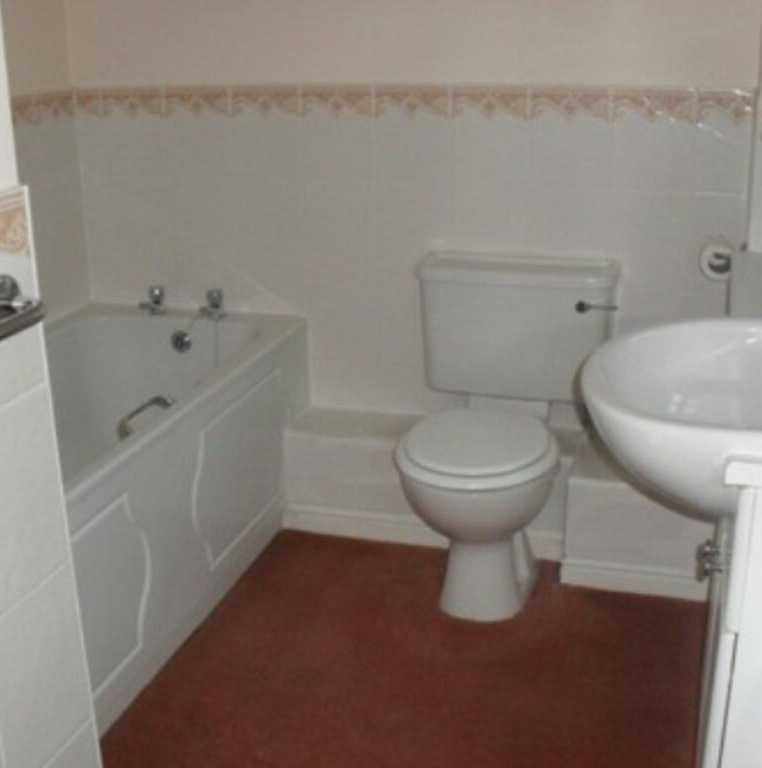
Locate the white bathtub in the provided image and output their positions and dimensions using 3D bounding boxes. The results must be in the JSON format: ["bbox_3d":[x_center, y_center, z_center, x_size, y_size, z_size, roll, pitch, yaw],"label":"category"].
[{"bbox_3d":[-0.774,0.299,2.332,0.703,0.536,1.695,5,19,16],"label":"white bathtub"}]

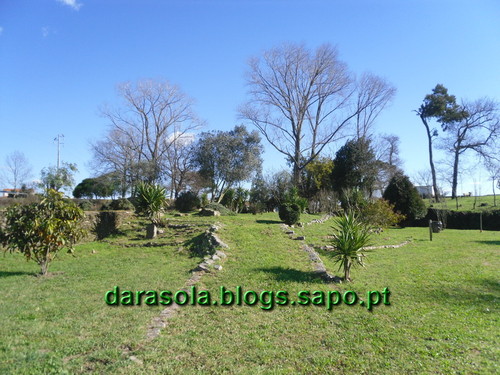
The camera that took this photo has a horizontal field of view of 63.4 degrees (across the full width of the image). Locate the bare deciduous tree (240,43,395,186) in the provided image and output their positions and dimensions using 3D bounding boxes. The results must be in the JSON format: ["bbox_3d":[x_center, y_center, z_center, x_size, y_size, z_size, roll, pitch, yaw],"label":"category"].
[{"bbox_3d":[5.508,-5.549,33.000,12.570,12.570,10.680,0,-1,0],"label":"bare deciduous tree"}]

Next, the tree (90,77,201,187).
[{"bbox_3d":[-9.632,-4.698,38.000,10.340,11.090,9.100,0,-1,0],"label":"tree"}]

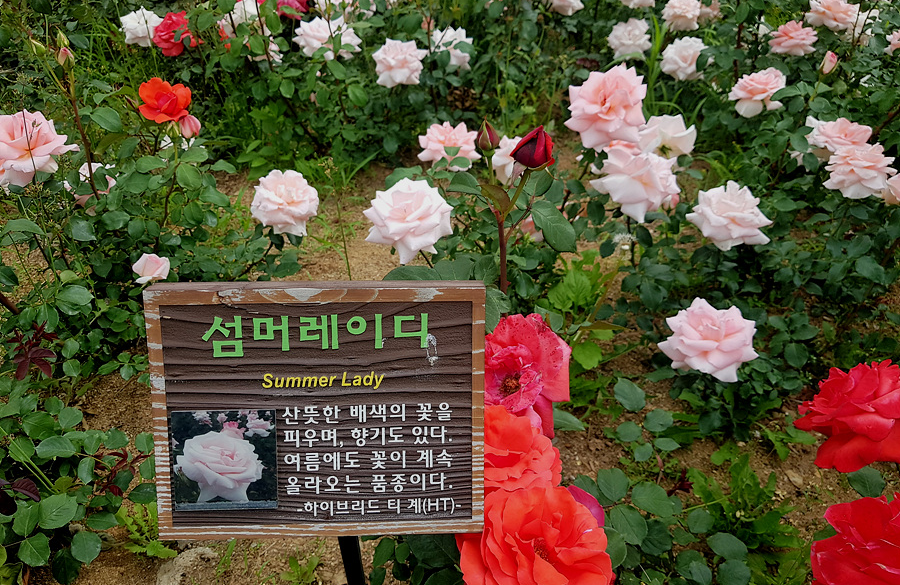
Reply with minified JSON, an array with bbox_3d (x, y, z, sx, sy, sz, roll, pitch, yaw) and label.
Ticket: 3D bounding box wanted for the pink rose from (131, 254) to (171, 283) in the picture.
[{"bbox_3d":[-0.464,-0.037,1.050,0.058,0.046,0.053,0,37,0],"label":"pink rose"}]

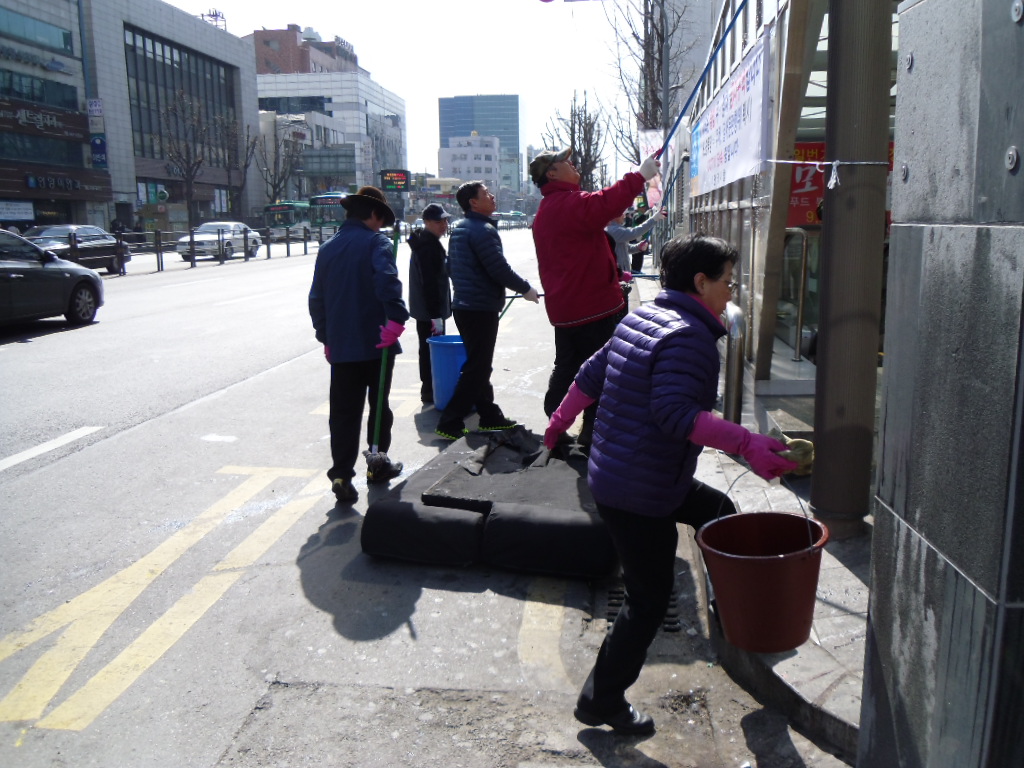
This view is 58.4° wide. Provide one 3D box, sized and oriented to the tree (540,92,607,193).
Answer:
[{"bbox_3d":[4.700,-15.800,66.900,4.800,10.600,4.800,-1,10,0],"label":"tree"}]

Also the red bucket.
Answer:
[{"bbox_3d":[0.663,0.522,2.400,0.330,0.275,0.330,-3,10,1],"label":"red bucket"}]

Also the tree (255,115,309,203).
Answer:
[{"bbox_3d":[-20.060,-17.990,80.900,4.700,10.500,4.700,-1,10,0],"label":"tree"}]

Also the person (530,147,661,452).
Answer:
[{"bbox_3d":[0.480,-0.500,5.650,0.800,1.830,0.600,-6,11,-26],"label":"person"}]

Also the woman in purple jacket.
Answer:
[{"bbox_3d":[0.450,0.302,2.819,0.800,1.500,0.570,-5,11,-22],"label":"woman in purple jacket"}]

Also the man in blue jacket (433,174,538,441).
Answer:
[{"bbox_3d":[-0.190,-0.500,6.330,0.730,1.730,0.540,-2,10,-7],"label":"man in blue jacket"}]

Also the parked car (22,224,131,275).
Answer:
[{"bbox_3d":[-13.200,-3.900,26.800,1.820,1.450,4.700,1,10,6],"label":"parked car"}]

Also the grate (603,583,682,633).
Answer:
[{"bbox_3d":[0.526,0.921,3.728,0.320,0.040,0.490,0,10,6],"label":"grate"}]

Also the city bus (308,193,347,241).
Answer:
[{"bbox_3d":[-10.152,-10.740,59.445,2.500,3.200,10.900,0,10,7],"label":"city bus"}]

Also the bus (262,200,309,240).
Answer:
[{"bbox_3d":[-16.684,-13.240,74.457,2.500,3.200,10.900,0,10,8],"label":"bus"}]

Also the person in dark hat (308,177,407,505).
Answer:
[{"bbox_3d":[-0.865,-0.242,5.200,0.540,1.720,0.440,3,11,22],"label":"person in dark hat"}]

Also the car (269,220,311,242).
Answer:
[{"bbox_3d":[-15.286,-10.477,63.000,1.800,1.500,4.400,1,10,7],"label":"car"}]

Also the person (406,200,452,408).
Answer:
[{"bbox_3d":[-0.710,-0.659,7.670,0.380,1.660,0.500,-2,10,-7],"label":"person"}]

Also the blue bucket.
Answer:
[{"bbox_3d":[-0.468,-0.086,7.521,0.470,0.585,0.470,-1,10,0],"label":"blue bucket"}]

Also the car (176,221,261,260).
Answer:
[{"bbox_3d":[-11.163,-5.512,35.155,1.800,1.420,4.700,0,10,5],"label":"car"}]

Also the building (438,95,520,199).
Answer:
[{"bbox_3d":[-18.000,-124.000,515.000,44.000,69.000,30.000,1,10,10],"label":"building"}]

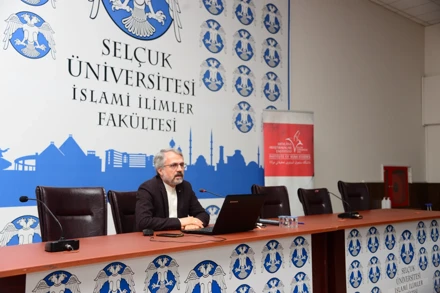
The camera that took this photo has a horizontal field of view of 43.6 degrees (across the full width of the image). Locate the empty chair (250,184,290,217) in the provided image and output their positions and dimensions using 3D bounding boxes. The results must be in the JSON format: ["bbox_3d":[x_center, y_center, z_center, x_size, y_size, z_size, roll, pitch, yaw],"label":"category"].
[{"bbox_3d":[0.655,0.880,5.080,0.580,1.040,0.620,4,-5,-45],"label":"empty chair"}]

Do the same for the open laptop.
[{"bbox_3d":[0.034,0.428,3.532,0.380,0.242,0.380,-3,-5,43],"label":"open laptop"}]

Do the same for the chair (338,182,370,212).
[{"bbox_3d":[1.683,0.928,6.136,0.580,1.075,0.620,3,-5,-40],"label":"chair"}]

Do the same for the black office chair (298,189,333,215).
[{"bbox_3d":[1.187,0.940,5.720,0.620,1.000,0.580,-3,-5,44],"label":"black office chair"}]

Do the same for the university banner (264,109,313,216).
[{"bbox_3d":[1.022,0.532,8.116,0.860,2.110,0.180,1,-4,-19],"label":"university banner"}]

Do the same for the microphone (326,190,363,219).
[{"bbox_3d":[1.054,0.518,4.964,0.495,0.238,0.125,-3,-5,43],"label":"microphone"}]

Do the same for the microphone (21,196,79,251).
[{"bbox_3d":[-0.887,0.379,2.760,0.485,0.245,0.125,-3,-5,42],"label":"microphone"}]

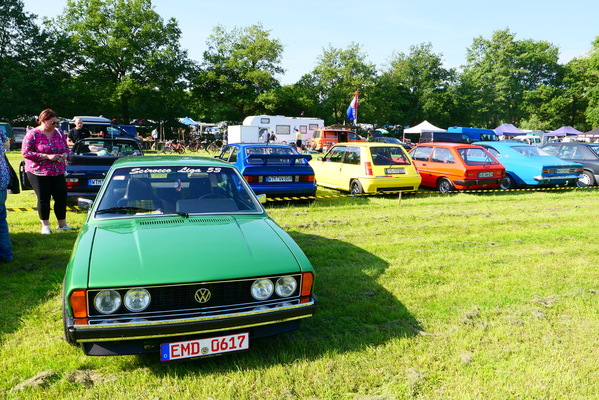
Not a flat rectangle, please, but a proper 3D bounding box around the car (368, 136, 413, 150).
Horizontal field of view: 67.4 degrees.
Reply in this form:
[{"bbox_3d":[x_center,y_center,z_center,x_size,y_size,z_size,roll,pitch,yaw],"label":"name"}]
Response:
[{"bbox_3d":[6.323,-3.761,31.785,1.700,1.420,4.100,-3,9,-21],"label":"car"}]

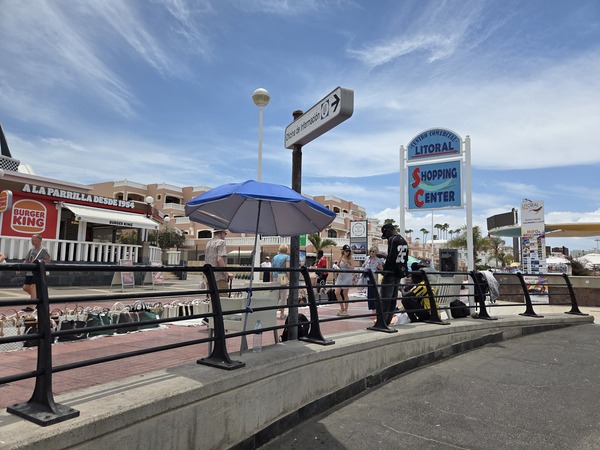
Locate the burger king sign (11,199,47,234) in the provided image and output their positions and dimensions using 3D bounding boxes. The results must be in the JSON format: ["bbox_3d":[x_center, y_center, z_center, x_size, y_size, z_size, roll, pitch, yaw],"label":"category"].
[{"bbox_3d":[-11.954,-0.366,17.600,0.120,1.500,1.420,-3,-7,33],"label":"burger king sign"}]

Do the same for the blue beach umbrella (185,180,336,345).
[{"bbox_3d":[-0.521,0.466,4.377,1.740,1.860,1.740,10,-15,-17],"label":"blue beach umbrella"}]

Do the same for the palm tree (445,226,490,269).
[{"bbox_3d":[20.078,3.335,47.225,5.200,6.600,5.200,1,-6,0],"label":"palm tree"}]

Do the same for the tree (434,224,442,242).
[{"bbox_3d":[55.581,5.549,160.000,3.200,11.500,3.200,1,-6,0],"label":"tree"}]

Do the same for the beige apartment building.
[{"bbox_3d":[-9.400,1.190,64.595,45.000,13.400,20.000,4,-7,-24],"label":"beige apartment building"}]

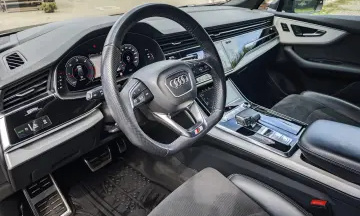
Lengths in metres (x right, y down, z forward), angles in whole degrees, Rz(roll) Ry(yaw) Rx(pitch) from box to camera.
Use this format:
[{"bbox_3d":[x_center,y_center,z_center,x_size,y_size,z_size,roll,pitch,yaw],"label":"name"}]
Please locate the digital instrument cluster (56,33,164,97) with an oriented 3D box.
[{"bbox_3d":[-0.215,-0.164,0.783,0.380,0.145,0.090,-26,16,-39],"label":"digital instrument cluster"}]

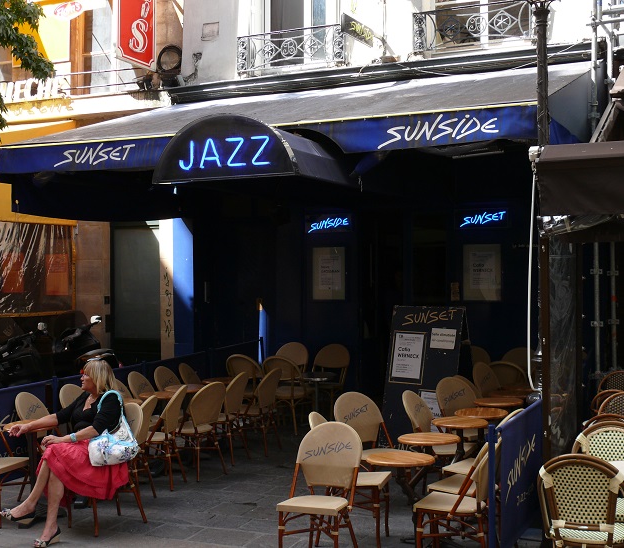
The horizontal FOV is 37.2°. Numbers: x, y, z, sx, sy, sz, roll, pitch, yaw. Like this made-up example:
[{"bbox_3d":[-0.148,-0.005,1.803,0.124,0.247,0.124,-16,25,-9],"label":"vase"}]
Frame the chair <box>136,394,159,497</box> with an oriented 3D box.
[{"bbox_3d":[-1.540,1.429,7.660,0.540,0.880,0.460,0,0,16],"label":"chair"}]

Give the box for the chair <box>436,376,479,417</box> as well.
[{"bbox_3d":[1.500,1.477,8.780,0.460,0.930,0.560,-1,1,-33],"label":"chair"}]

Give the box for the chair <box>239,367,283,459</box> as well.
[{"bbox_3d":[-0.593,1.463,9.974,0.520,0.900,0.470,0,-1,21],"label":"chair"}]

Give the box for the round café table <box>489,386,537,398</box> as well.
[{"bbox_3d":[2.012,1.562,9.270,0.475,0.735,0.475,0,1,25],"label":"round café table"}]

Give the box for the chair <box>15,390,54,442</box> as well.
[{"bbox_3d":[-2.233,1.457,7.871,0.520,0.891,0.446,-1,0,21],"label":"chair"}]

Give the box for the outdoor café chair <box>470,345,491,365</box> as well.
[{"bbox_3d":[1.855,1.364,11.360,0.540,0.930,0.570,0,1,23],"label":"outdoor café chair"}]

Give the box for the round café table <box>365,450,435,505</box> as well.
[{"bbox_3d":[0.568,1.506,5.849,0.441,0.713,0.441,-1,0,0],"label":"round café table"}]

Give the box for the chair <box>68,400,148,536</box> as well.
[{"bbox_3d":[-1.530,1.447,7.011,0.446,0.891,0.520,-1,0,44],"label":"chair"}]

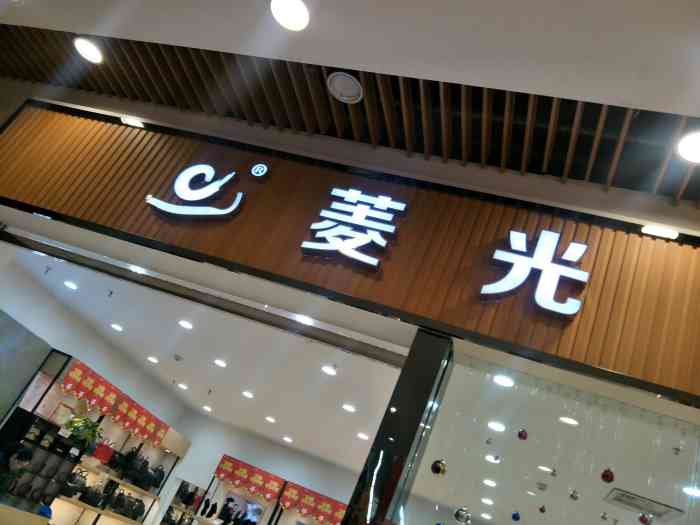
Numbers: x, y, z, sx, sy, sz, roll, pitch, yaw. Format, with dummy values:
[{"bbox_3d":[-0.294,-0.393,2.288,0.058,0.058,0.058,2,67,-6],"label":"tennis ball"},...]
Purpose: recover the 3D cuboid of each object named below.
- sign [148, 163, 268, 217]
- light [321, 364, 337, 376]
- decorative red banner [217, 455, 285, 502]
[{"bbox_3d":[-1.153,-0.621,3.962,0.887,0.593,0.080,15,-26,22],"label":"sign"},{"bbox_3d":[-0.190,0.981,4.388,0.140,0.040,0.140,21,-25,10],"label":"light"},{"bbox_3d":[-1.374,2.998,6.736,0.985,0.281,0.040,15,-26,22],"label":"decorative red banner"}]

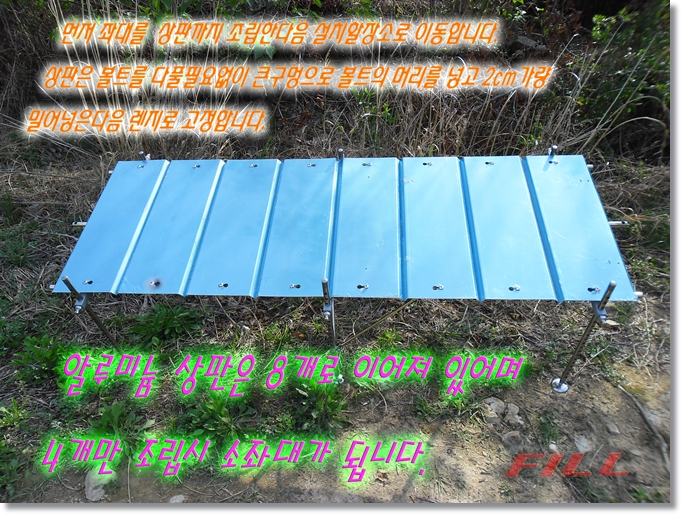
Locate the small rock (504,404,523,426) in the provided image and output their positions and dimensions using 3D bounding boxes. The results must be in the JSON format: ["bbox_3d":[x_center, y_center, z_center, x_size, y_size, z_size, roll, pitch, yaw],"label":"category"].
[{"bbox_3d":[0.628,0.572,1.929,0.075,0.045,0.068,-6,50,0],"label":"small rock"}]

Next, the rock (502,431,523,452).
[{"bbox_3d":[0.603,0.645,1.870,0.073,0.045,0.068,-6,50,0],"label":"rock"}]

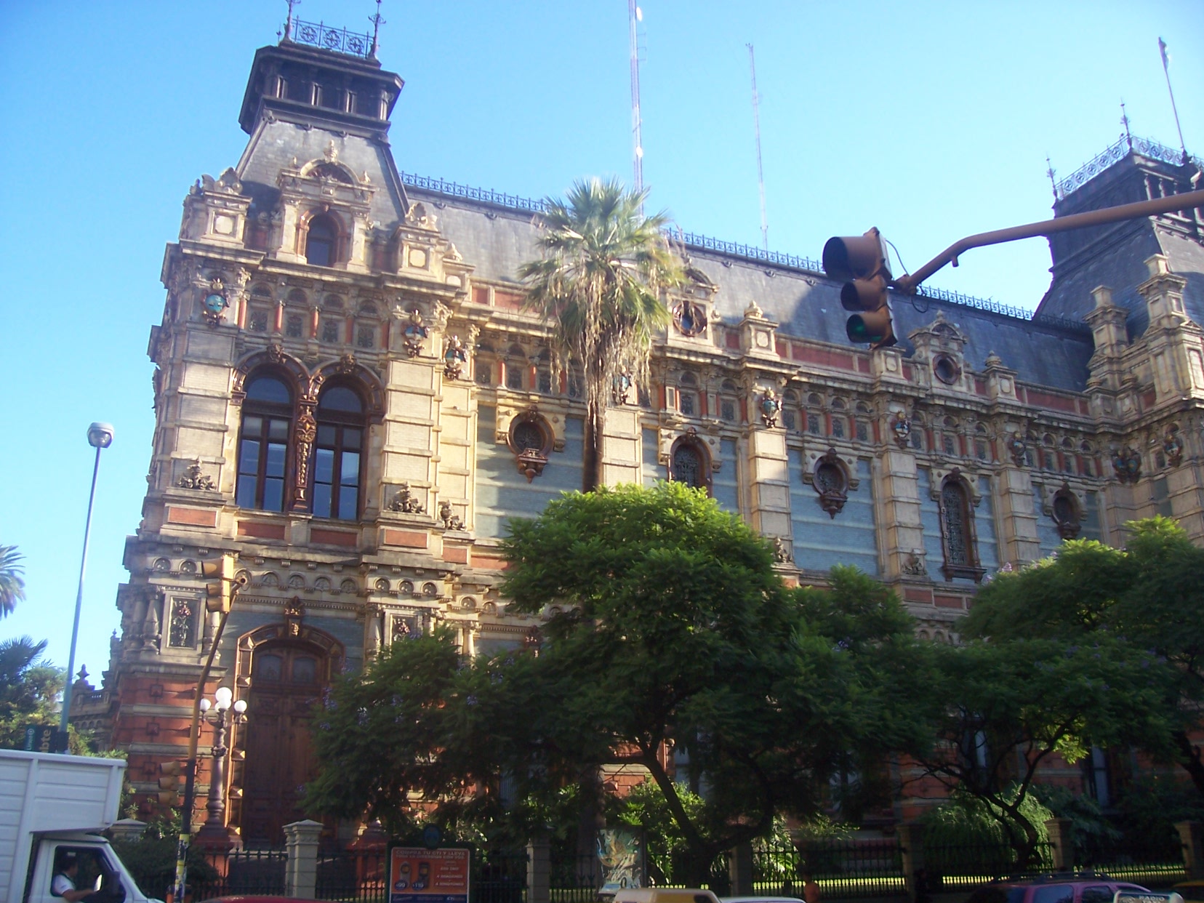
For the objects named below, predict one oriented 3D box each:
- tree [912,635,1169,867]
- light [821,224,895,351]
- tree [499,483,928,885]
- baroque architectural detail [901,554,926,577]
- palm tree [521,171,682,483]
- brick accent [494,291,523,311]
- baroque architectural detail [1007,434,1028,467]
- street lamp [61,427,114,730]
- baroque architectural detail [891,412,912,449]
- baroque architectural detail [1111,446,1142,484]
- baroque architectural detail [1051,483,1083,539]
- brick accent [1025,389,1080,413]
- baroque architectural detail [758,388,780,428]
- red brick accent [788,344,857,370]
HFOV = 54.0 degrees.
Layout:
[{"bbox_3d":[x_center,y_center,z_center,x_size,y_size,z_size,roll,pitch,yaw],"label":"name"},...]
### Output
[{"bbox_3d":[9.781,7.423,26.192,5.900,6.800,5.600,8,-22,-24],"label":"tree"},{"bbox_3d":[1.862,-1.177,8.527,0.460,0.950,0.370,7,-21,-22],"label":"light"},{"bbox_3d":[2.170,5.186,23.221,8.700,9.200,8.000,8,-22,-24],"label":"tree"},{"bbox_3d":[10.405,3.777,39.403,0.950,0.850,0.400,7,-21,-22],"label":"baroque architectural detail"},{"bbox_3d":[0.034,1.572,28.596,4.300,19.000,4.300,8,-22,-24],"label":"palm tree"},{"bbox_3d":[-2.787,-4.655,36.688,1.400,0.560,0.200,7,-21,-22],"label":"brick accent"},{"bbox_3d":[15.160,-0.034,43.169,0.800,1.280,0.350,7,-21,-22],"label":"baroque architectural detail"},{"bbox_3d":[-8.924,3.778,19.105,0.470,9.300,0.800,7,-21,-22],"label":"street lamp"},{"bbox_3d":[10.638,-0.752,42.066,0.548,1.168,0.320,8,-22,-24],"label":"baroque architectural detail"},{"bbox_3d":[20.547,0.537,46.312,0.897,1.242,0.600,-8,-21,18],"label":"baroque architectural detail"},{"bbox_3d":[17.698,2.274,45.051,0.800,2.056,0.350,8,-22,-24],"label":"baroque architectural detail"},{"bbox_3d":[17.286,-1.931,45.369,2.750,0.620,0.200,7,-21,-22],"label":"brick accent"},{"bbox_3d":[5.637,-1.473,39.830,0.554,1.229,0.320,8,-22,-24],"label":"baroque architectural detail"},{"bbox_3d":[7.901,-3.351,42.210,2.650,0.580,0.150,8,-22,-24],"label":"red brick accent"}]

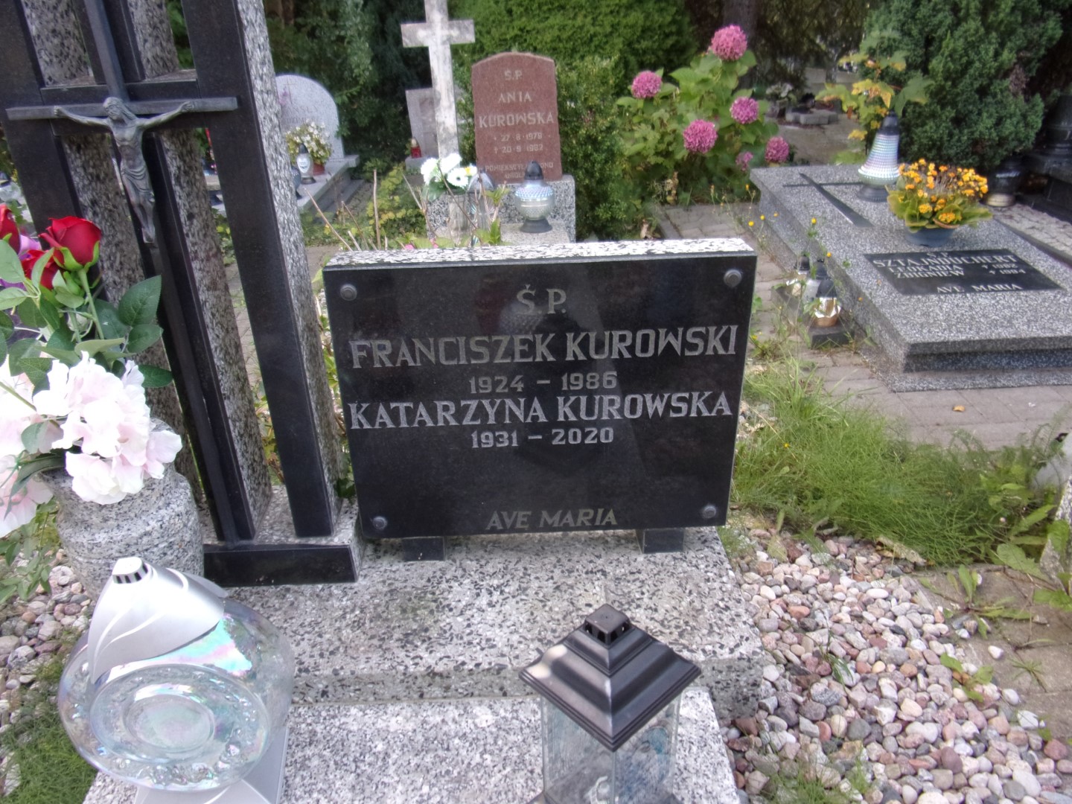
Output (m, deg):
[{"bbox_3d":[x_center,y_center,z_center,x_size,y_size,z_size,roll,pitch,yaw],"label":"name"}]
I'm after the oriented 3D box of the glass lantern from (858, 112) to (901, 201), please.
[{"bbox_3d":[1.595,-1.128,3.448,0.185,0.385,0.185,-1,29,0],"label":"glass lantern"}]

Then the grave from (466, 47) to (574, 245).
[{"bbox_3d":[-0.057,-1.044,3.286,0.490,0.860,0.380,-3,29,1],"label":"grave"}]

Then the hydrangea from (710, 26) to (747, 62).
[{"bbox_3d":[1.000,-1.859,3.850,0.185,0.175,0.180,-1,29,0],"label":"hydrangea"}]

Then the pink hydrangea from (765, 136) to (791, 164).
[{"bbox_3d":[1.372,-1.431,4.220,0.150,0.150,0.150,-1,29,0],"label":"pink hydrangea"}]

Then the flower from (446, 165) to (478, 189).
[{"bbox_3d":[-0.309,-0.938,3.100,0.128,0.090,0.085,-4,29,-5],"label":"flower"}]

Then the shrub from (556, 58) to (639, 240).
[{"bbox_3d":[0.290,-1.181,3.556,0.410,0.840,0.390,-1,29,0],"label":"shrub"}]

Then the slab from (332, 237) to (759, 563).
[{"bbox_3d":[0.011,0.001,1.277,0.655,0.515,0.095,-1,26,0],"label":"slab"}]

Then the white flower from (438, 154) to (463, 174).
[{"bbox_3d":[-0.361,-1.005,3.140,0.100,0.085,0.085,-1,29,0],"label":"white flower"}]

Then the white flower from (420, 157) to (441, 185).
[{"bbox_3d":[-0.443,-0.970,3.120,0.088,0.105,0.080,10,31,19],"label":"white flower"}]

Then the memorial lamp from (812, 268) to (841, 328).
[{"bbox_3d":[1.013,-0.360,2.590,0.100,0.185,0.100,-1,29,0],"label":"memorial lamp"}]

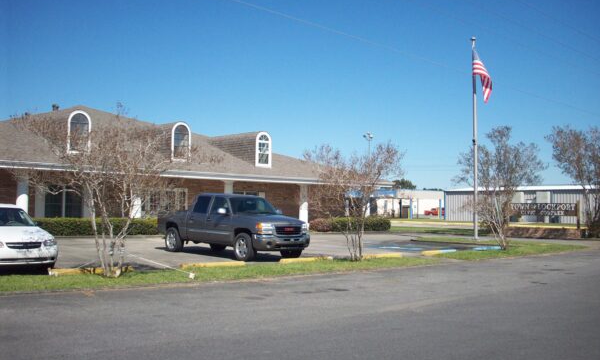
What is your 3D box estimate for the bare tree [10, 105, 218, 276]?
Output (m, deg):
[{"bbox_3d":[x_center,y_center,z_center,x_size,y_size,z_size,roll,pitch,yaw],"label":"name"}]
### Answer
[{"bbox_3d":[-4.099,0.222,14.196,4.500,3.720,4.100,1,-2,0],"label":"bare tree"}]

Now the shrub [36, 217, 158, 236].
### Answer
[{"bbox_3d":[-9.146,2.092,28.677,6.918,0.820,1.000,3,-3,-41],"label":"shrub"}]

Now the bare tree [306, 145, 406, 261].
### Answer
[{"bbox_3d":[1.628,0.646,18.955,2.900,3.480,2.700,1,-2,0],"label":"bare tree"}]

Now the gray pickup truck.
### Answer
[{"bbox_3d":[-2.207,1.392,20.026,2.030,1.930,5.820,3,-3,-42],"label":"gray pickup truck"}]

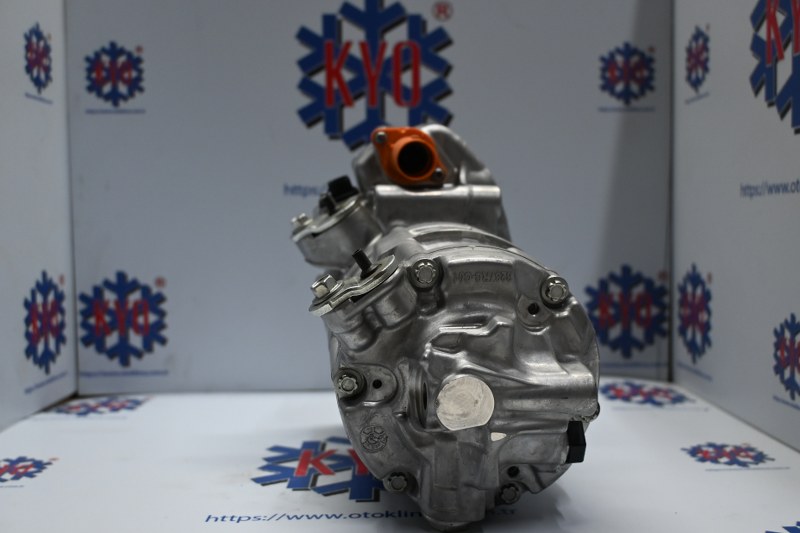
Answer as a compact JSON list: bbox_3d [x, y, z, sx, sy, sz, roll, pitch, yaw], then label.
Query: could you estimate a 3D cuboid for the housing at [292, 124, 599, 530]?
[{"bbox_3d":[0.013,0.011,0.462,0.150,0.190,0.235,0,8,-8],"label":"housing"}]

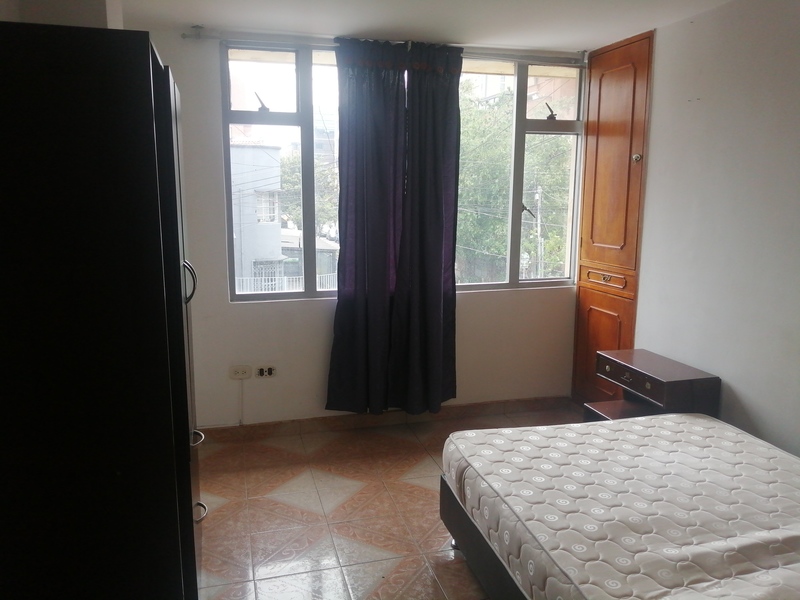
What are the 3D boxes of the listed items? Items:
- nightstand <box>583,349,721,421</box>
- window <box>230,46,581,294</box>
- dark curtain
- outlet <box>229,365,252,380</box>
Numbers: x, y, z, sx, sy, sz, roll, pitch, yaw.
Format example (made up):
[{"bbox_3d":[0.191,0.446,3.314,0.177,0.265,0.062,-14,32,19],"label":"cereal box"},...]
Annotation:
[{"bbox_3d":[1.272,0.619,3.131,0.352,0.588,0.570,-2,10,-16],"label":"nightstand"},{"bbox_3d":[0.101,-0.731,3.626,2.208,1.401,0.085,-2,10,-16],"label":"window"},{"bbox_3d":[-0.035,-0.378,3.520,0.794,2.112,0.155,-2,10,-16],"label":"dark curtain"},{"bbox_3d":[-0.925,0.423,3.495,0.121,0.082,0.015,-2,10,-16],"label":"outlet"}]

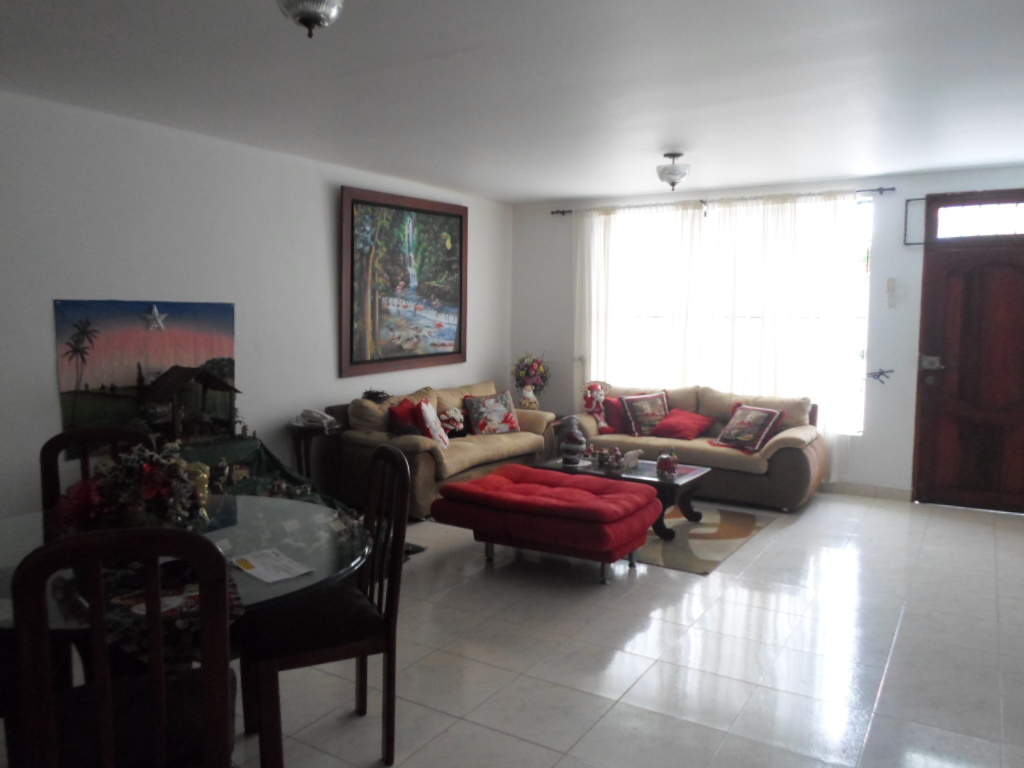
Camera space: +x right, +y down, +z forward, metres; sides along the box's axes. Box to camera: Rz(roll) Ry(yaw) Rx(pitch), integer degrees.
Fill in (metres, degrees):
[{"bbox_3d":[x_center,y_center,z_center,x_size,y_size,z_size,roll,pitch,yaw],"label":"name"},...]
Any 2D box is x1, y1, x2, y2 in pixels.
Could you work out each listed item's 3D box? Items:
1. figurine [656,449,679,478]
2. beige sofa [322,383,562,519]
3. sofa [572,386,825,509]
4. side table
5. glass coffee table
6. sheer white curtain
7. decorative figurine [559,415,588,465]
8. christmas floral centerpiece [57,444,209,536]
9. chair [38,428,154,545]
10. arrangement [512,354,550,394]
[{"bbox_3d":[1.042,0.520,4.977,0.140,0.190,0.140,1,5,12],"label":"figurine"},{"bbox_3d":[-0.517,0.470,6.277,0.952,0.871,2.086,3,5,34],"label":"beige sofa"},{"bbox_3d":[1.534,0.454,6.338,2.230,0.860,0.930,3,5,32],"label":"sofa"},{"bbox_3d":[-1.433,0.627,5.378,0.405,0.664,0.405,3,5,32],"label":"side table"},{"bbox_3d":[0.775,0.793,5.296,1.114,0.381,0.749,3,5,32],"label":"glass coffee table"},{"bbox_3d":[1.703,-0.414,6.663,2.647,2.400,0.120,3,5,32],"label":"sheer white curtain"},{"bbox_3d":[0.458,0.401,5.404,0.210,0.350,0.190,-1,5,-9],"label":"decorative figurine"},{"bbox_3d":[-1.081,0.306,2.106,0.420,0.270,0.360,-2,5,-27],"label":"christmas floral centerpiece"},{"bbox_3d":[-1.475,0.671,2.720,0.440,0.970,0.510,-3,5,-32],"label":"chair"},{"bbox_3d":[0.196,-0.095,7.429,0.370,0.400,0.350,0,5,2],"label":"arrangement"}]

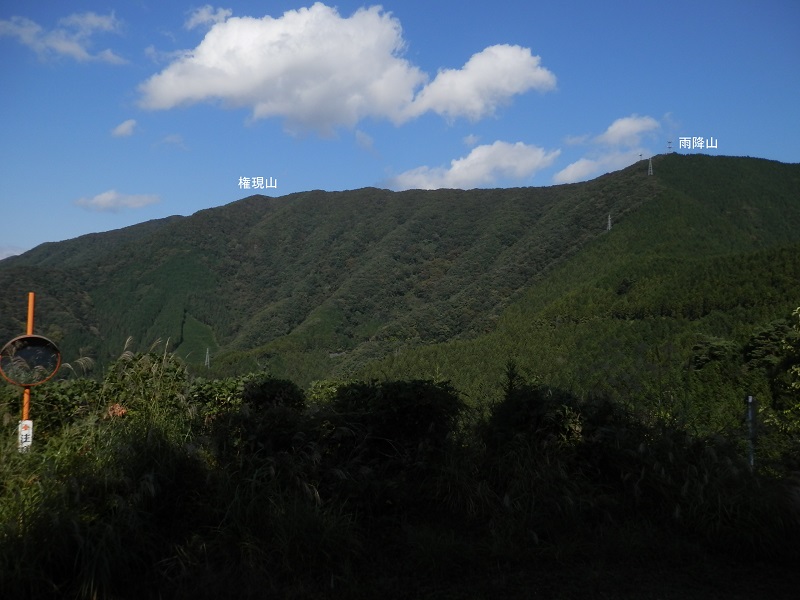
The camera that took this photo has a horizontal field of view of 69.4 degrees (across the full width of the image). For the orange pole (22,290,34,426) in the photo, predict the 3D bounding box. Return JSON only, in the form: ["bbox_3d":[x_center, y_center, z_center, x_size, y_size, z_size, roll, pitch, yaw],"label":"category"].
[{"bbox_3d":[-5.838,1.328,9.056,0.077,2.900,0.077,3,-4,-33],"label":"orange pole"}]

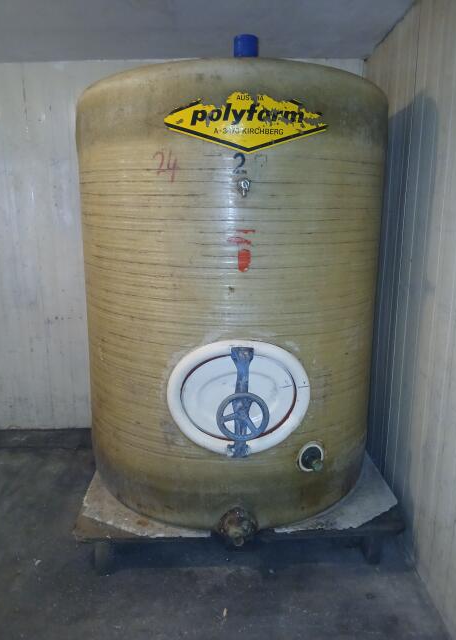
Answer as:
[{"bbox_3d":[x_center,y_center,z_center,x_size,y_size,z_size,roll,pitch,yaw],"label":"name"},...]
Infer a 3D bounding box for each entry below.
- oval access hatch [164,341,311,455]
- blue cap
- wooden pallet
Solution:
[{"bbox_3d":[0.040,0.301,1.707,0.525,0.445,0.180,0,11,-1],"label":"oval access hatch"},{"bbox_3d":[0.079,-1.153,2.064,0.105,0.102,0.105,1,11,0],"label":"blue cap"},{"bbox_3d":[0.033,0.806,2.609,1.355,0.196,1.310,0,11,-3],"label":"wooden pallet"}]

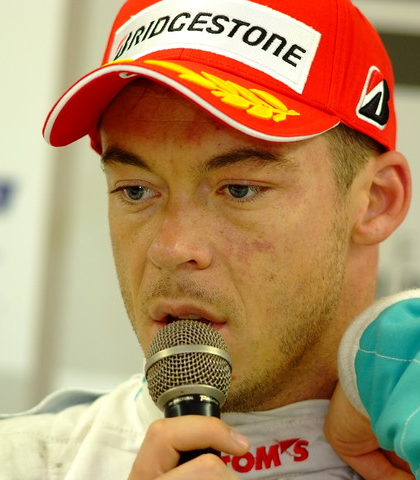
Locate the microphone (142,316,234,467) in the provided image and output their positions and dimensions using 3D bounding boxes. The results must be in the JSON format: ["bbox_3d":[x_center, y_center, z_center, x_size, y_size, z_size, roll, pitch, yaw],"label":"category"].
[{"bbox_3d":[-0.009,0.131,3.070,0.050,0.185,0.050,-3,-26,-1],"label":"microphone"}]

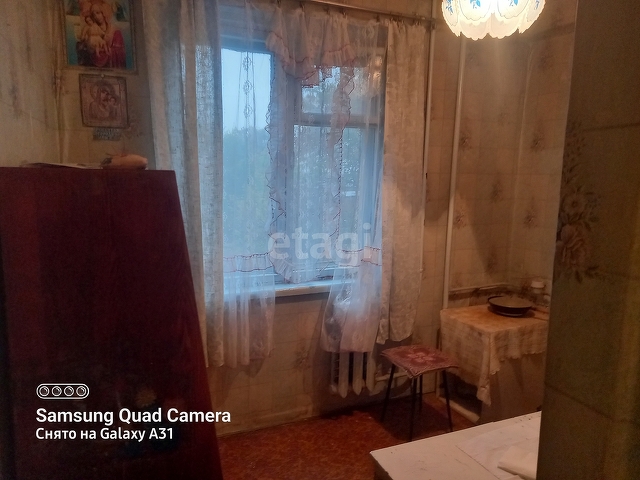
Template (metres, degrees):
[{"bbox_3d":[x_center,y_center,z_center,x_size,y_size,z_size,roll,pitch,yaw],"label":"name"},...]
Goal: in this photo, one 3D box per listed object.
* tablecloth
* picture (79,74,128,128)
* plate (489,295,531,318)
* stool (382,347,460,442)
[{"bbox_3d":[1.161,0.715,3.036,0.560,0.440,0.460,-3,9,-23],"label":"tablecloth"},{"bbox_3d":[-0.995,-0.637,2.138,0.194,0.232,0.018,-3,9,-23],"label":"picture"},{"bbox_3d":[1.284,0.448,3.133,0.278,0.066,0.278,1,8,0],"label":"plate"},{"bbox_3d":[0.577,0.904,2.708,0.315,0.430,0.315,-3,9,-23],"label":"stool"}]

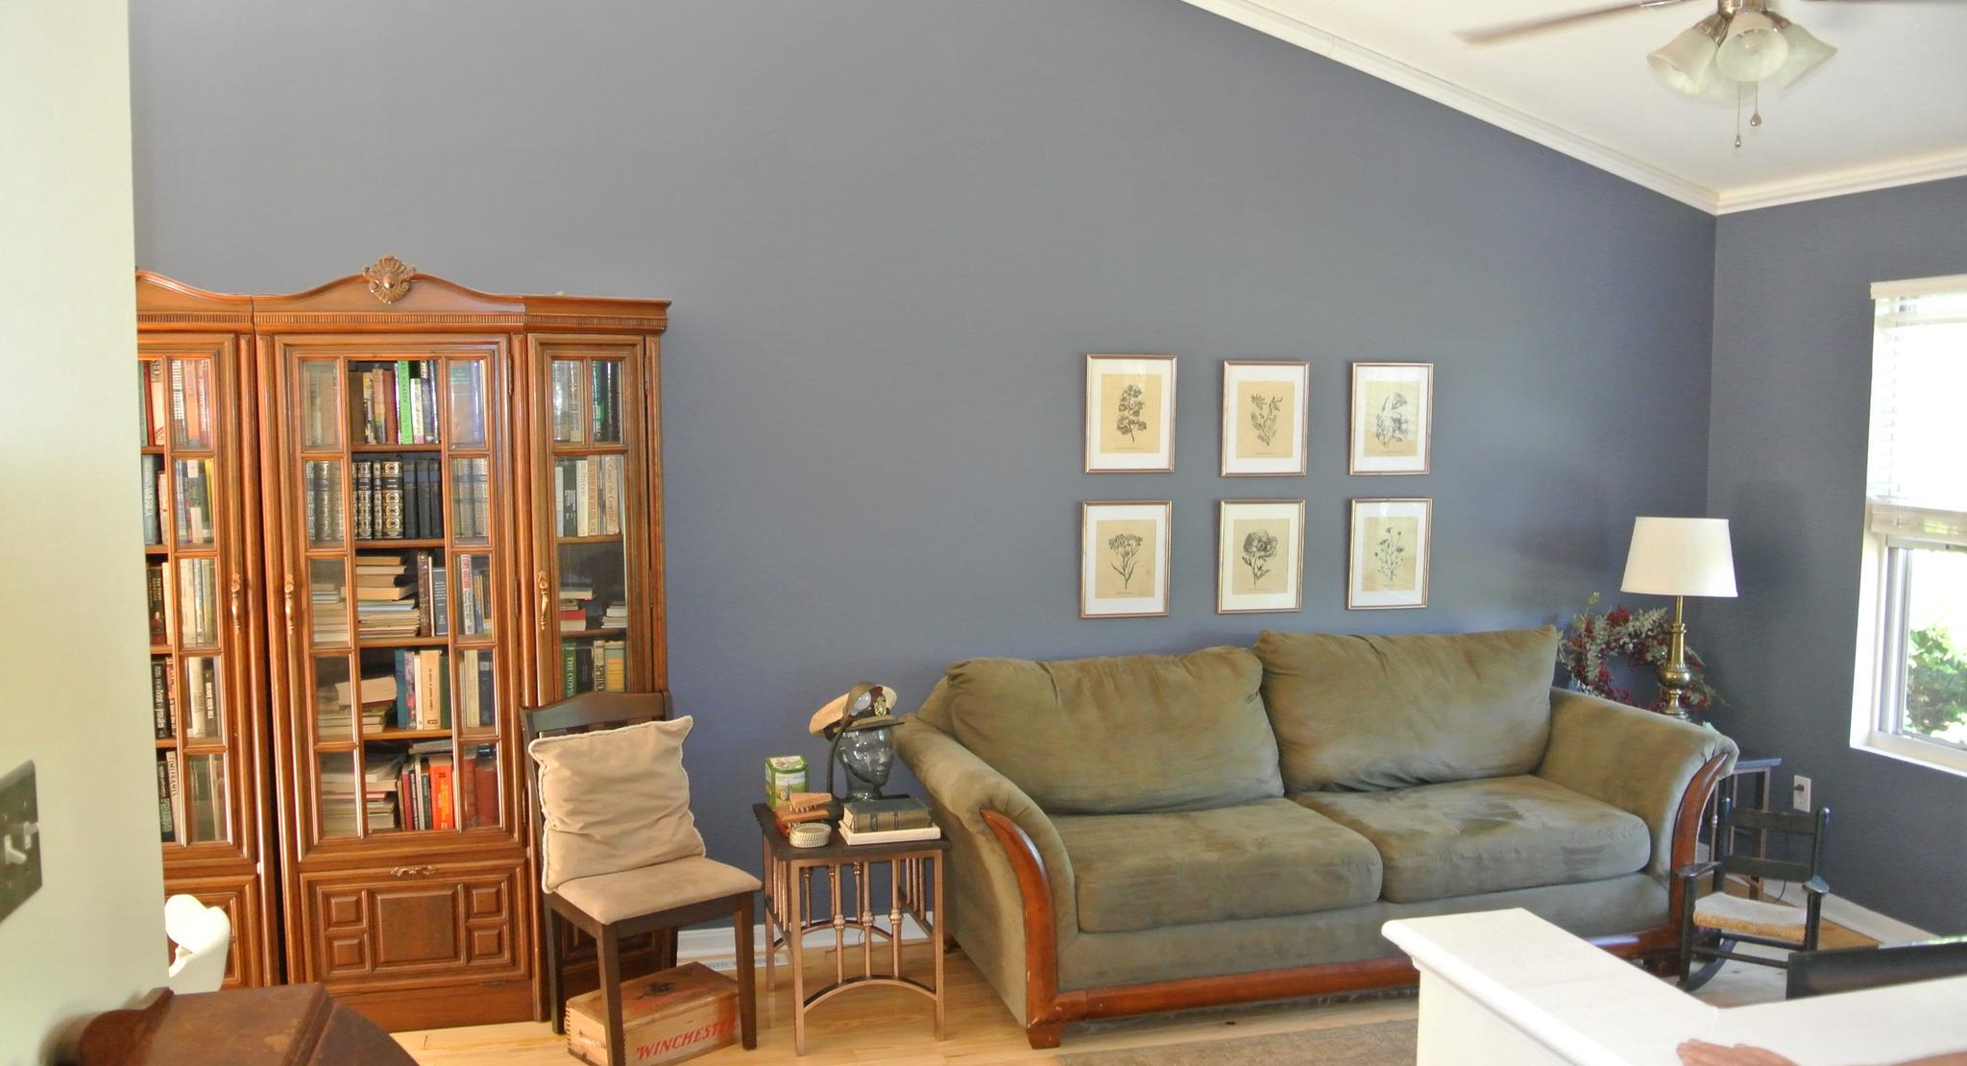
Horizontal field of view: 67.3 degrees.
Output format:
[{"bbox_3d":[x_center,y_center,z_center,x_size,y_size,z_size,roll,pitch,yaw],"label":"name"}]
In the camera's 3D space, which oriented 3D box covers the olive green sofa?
[{"bbox_3d":[1.006,0.842,4.460,2.380,0.935,0.833,-1,5,-15],"label":"olive green sofa"}]

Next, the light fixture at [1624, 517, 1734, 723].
[{"bbox_3d":[2.323,0.340,4.926,0.456,0.773,0.456,-1,5,-15],"label":"light fixture"}]

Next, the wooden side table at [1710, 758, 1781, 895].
[{"bbox_3d":[2.255,0.962,4.811,0.415,0.550,0.465,-1,5,-14],"label":"wooden side table"}]

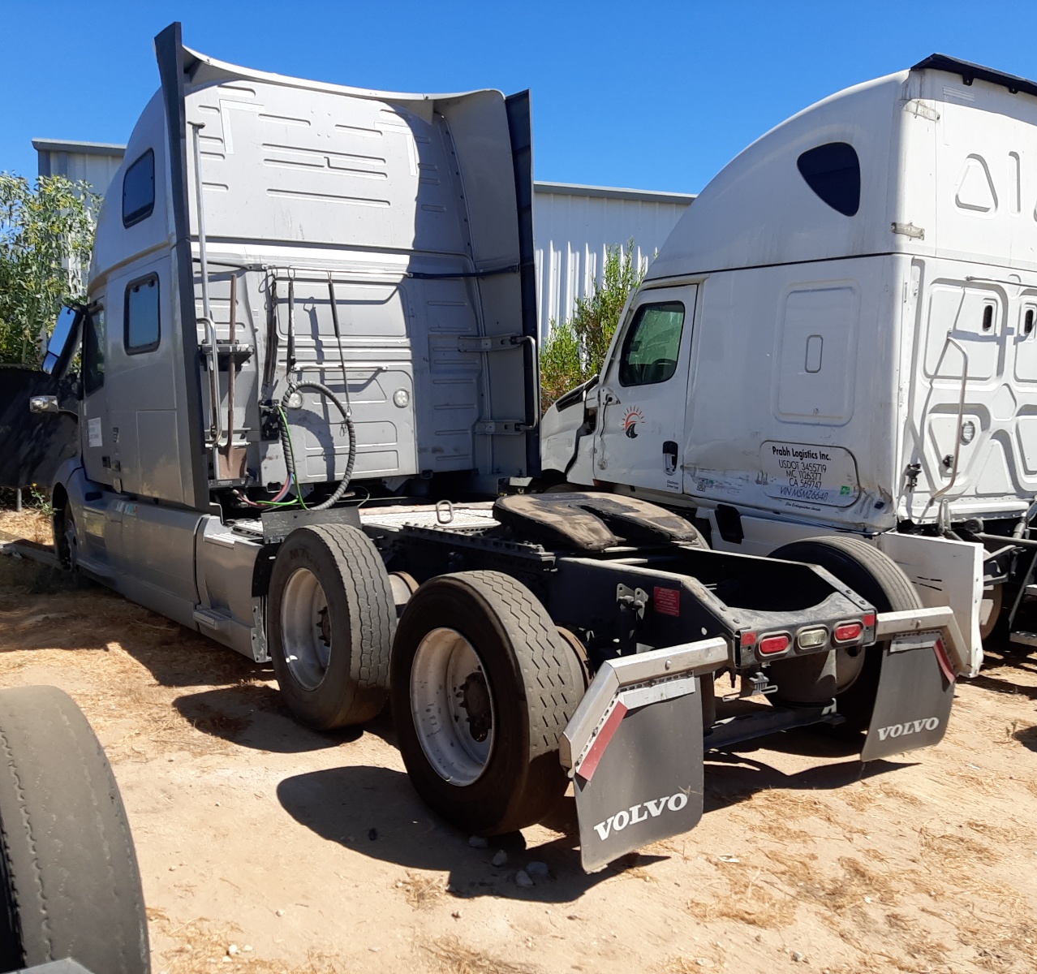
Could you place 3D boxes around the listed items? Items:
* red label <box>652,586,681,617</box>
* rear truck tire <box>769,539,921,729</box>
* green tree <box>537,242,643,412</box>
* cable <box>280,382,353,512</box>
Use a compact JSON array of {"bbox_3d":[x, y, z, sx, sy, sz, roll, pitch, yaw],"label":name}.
[{"bbox_3d":[0.580,0.450,3.815,0.004,0.099,0.140,-1,6,-36],"label":"red label"},{"bbox_3d":[1.592,0.747,4.987,0.290,0.990,0.990,-2,6,-36],"label":"rear truck tire"},{"bbox_3d":[1.200,-1.639,14.218,2.300,4.000,1.900,2,5,0],"label":"green tree"},{"bbox_3d":[-1.362,-0.275,6.662,0.527,0.878,0.200,-2,6,-36],"label":"cable"}]

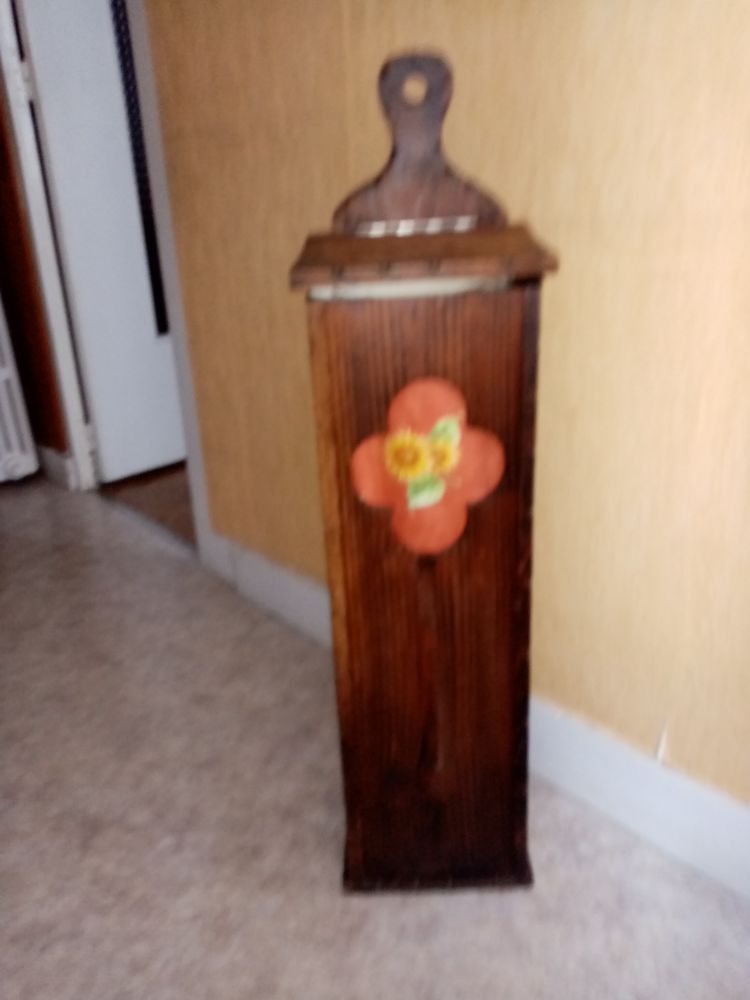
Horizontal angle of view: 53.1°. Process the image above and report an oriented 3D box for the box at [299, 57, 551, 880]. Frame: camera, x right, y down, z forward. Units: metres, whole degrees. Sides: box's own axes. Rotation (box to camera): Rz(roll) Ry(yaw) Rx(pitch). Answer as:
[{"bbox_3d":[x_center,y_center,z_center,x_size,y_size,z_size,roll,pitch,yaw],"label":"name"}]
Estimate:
[{"bbox_3d":[0.050,0.011,0.742,0.211,0.817,0.155,-2,19,2],"label":"box"}]

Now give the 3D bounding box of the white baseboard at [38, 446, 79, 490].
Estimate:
[{"bbox_3d":[-0.998,-0.108,2.352,0.026,0.104,0.250,-18,24,-37],"label":"white baseboard"}]

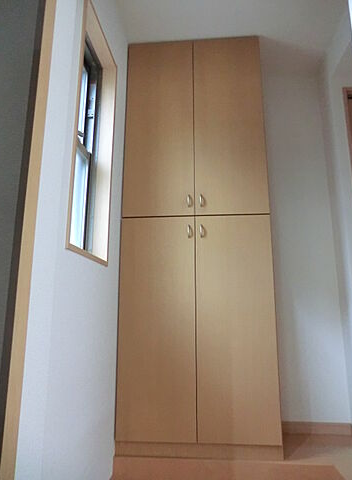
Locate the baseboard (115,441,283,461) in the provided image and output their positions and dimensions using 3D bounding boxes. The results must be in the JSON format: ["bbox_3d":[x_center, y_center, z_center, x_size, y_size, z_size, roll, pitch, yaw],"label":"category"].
[{"bbox_3d":[0.115,1.045,1.663,0.835,0.075,0.020,-1,-11,4],"label":"baseboard"}]

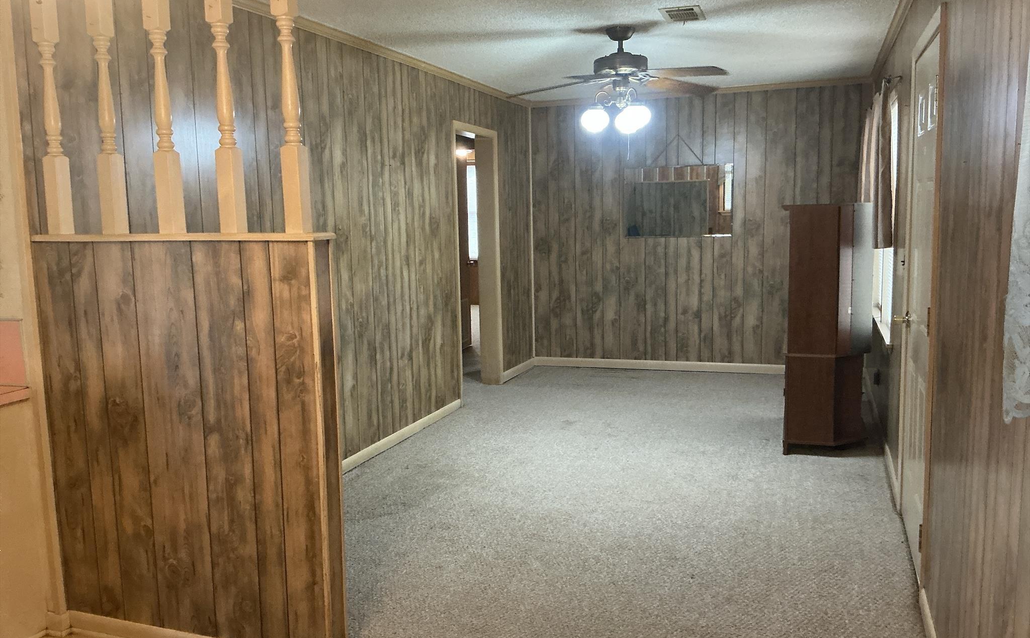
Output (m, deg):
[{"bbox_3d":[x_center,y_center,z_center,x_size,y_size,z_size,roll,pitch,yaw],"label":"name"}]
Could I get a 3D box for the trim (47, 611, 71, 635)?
[{"bbox_3d":[-1.614,1.071,2.946,0.064,0.084,0.040,1,8,20],"label":"trim"}]

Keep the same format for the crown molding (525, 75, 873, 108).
[{"bbox_3d":[1.490,-1.914,7.079,2.871,0.055,0.035,1,8,20],"label":"crown molding"}]

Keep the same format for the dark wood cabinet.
[{"bbox_3d":[1.947,0.018,5.178,0.498,1.457,0.970,1,8,20],"label":"dark wood cabinet"}]

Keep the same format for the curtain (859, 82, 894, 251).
[{"bbox_3d":[2.184,-0.907,5.073,0.135,0.865,1.730,1,8,20],"label":"curtain"}]

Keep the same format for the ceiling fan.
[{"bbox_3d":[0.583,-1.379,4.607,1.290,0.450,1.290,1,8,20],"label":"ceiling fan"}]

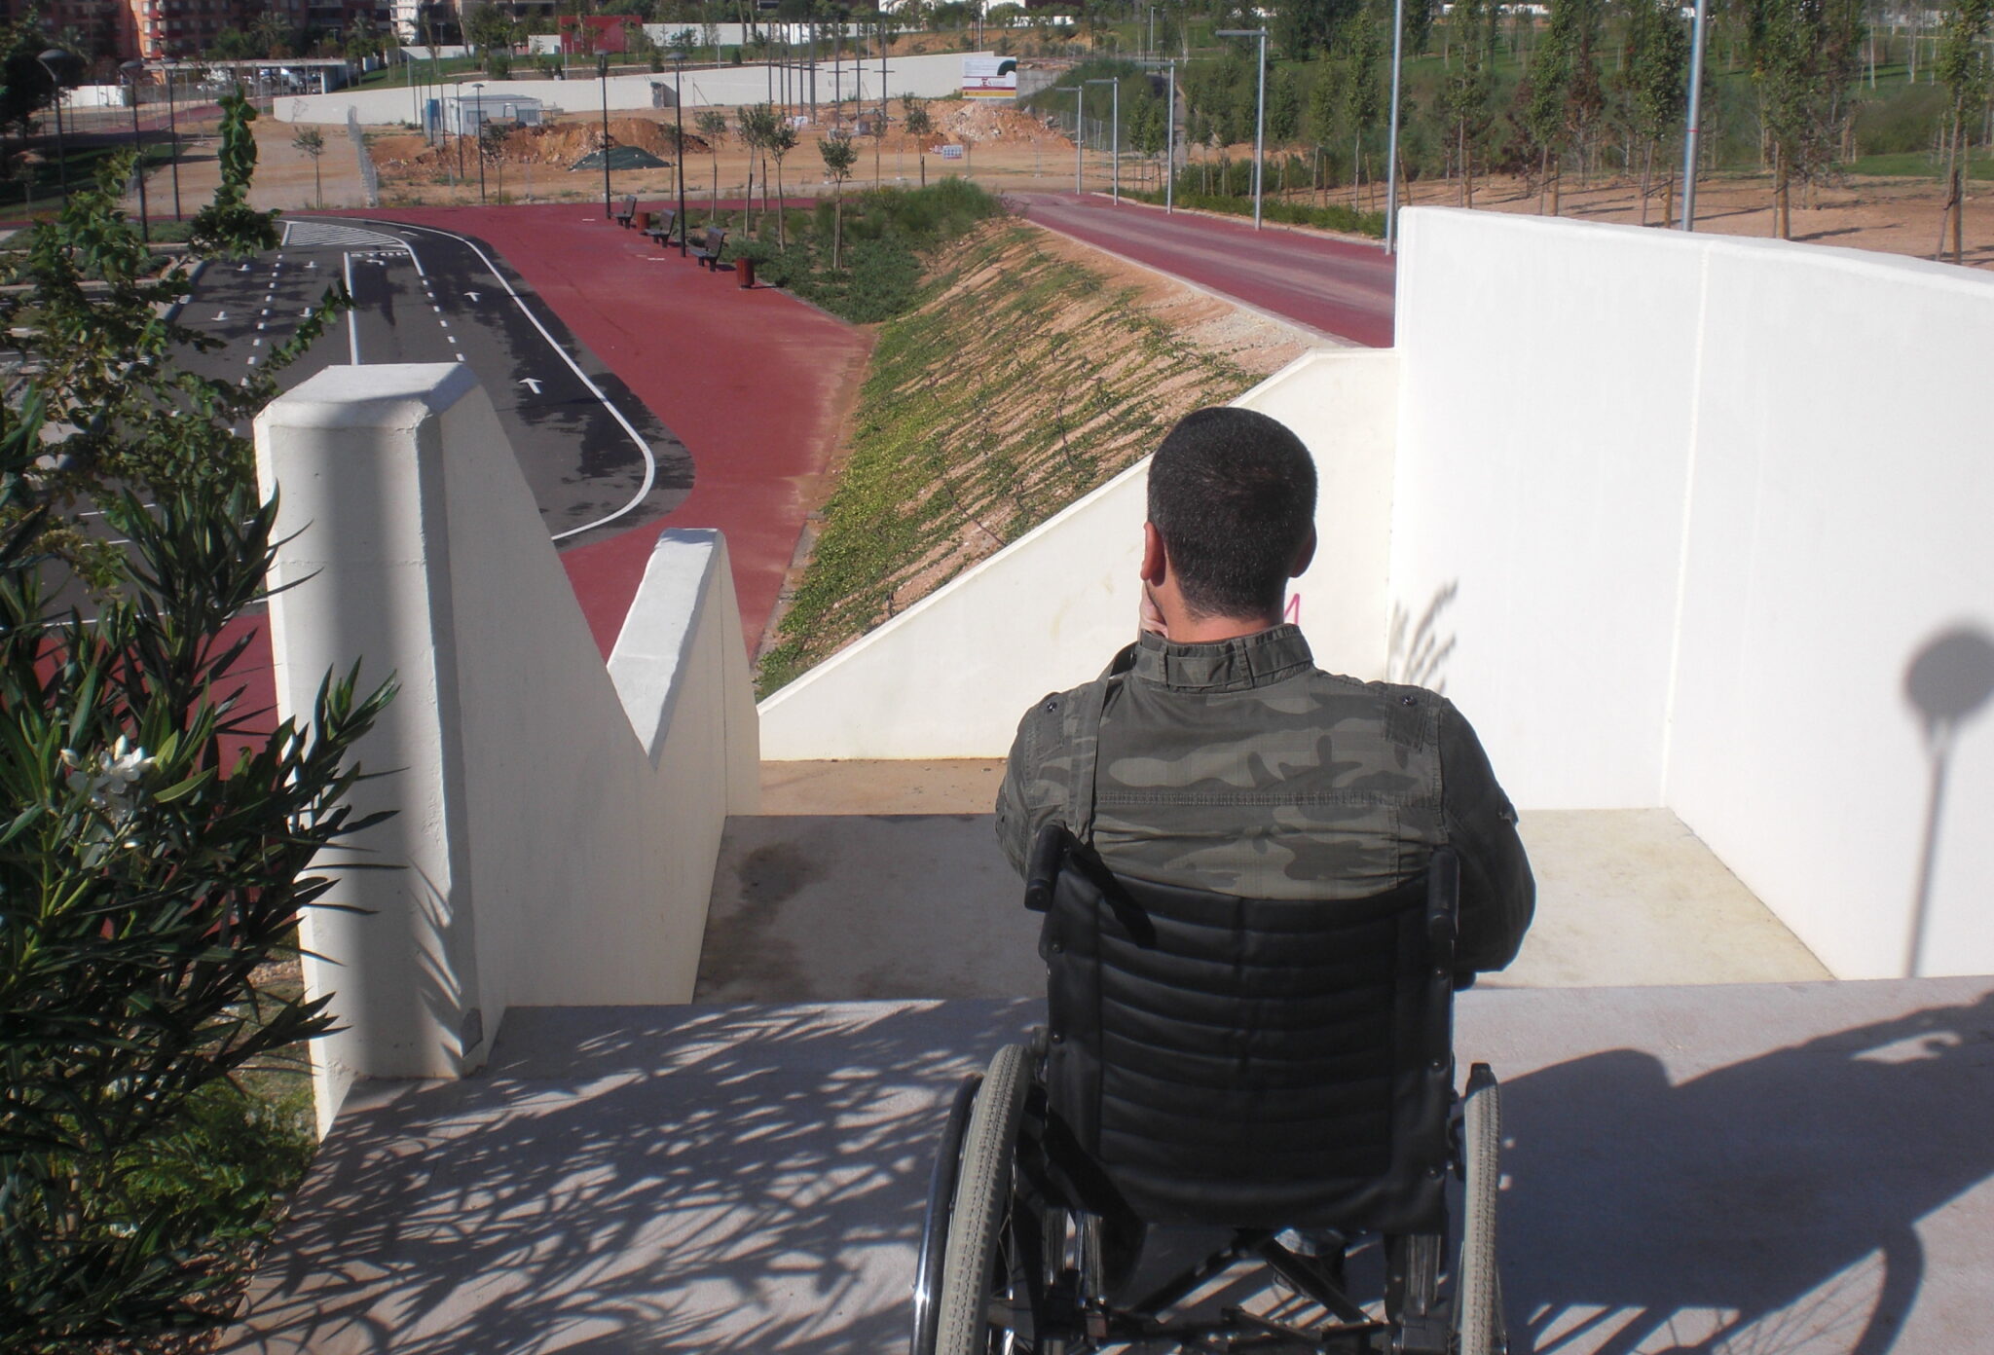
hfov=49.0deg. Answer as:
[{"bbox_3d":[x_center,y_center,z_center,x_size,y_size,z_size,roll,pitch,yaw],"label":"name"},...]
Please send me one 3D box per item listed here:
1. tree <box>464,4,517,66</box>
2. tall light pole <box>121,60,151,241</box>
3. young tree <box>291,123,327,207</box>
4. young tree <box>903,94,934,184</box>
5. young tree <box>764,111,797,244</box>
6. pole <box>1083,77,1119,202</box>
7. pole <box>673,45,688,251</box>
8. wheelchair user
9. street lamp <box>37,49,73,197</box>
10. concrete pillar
[{"bbox_3d":[-42.174,-53.247,182.336,4.200,5.500,4.200,0,15,0],"label":"tree"},{"bbox_3d":[-20.957,-12.788,53.491,0.660,4.400,0.660,0,15,0],"label":"tall light pole"},{"bbox_3d":[-20.531,-15.223,65.268,1.000,2.500,1.000,0,15,0],"label":"young tree"},{"bbox_3d":[-2.619,-17.869,72.868,0.950,3.100,0.950,0,15,0],"label":"young tree"},{"bbox_3d":[-5.020,-11.553,50.747,0.760,3.050,0.760,0,15,0],"label":"young tree"},{"bbox_3d":[3.198,-16.358,67.070,1.050,3.850,0.170,-1,15,-3],"label":"pole"},{"bbox_3d":[-7.046,-11.614,48.652,0.420,4.400,0.420,0,15,0],"label":"pole"},{"bbox_3d":[0.307,0.257,2.634,0.560,1.250,0.750,2,16,7],"label":"wheelchair user"},{"bbox_3d":[-17.026,-9.174,39.972,0.640,4.400,0.640,0,15,0],"label":"street lamp"},{"bbox_3d":[-1.034,0.085,3.777,0.310,1.150,0.420,-2,15,-4],"label":"concrete pillar"}]

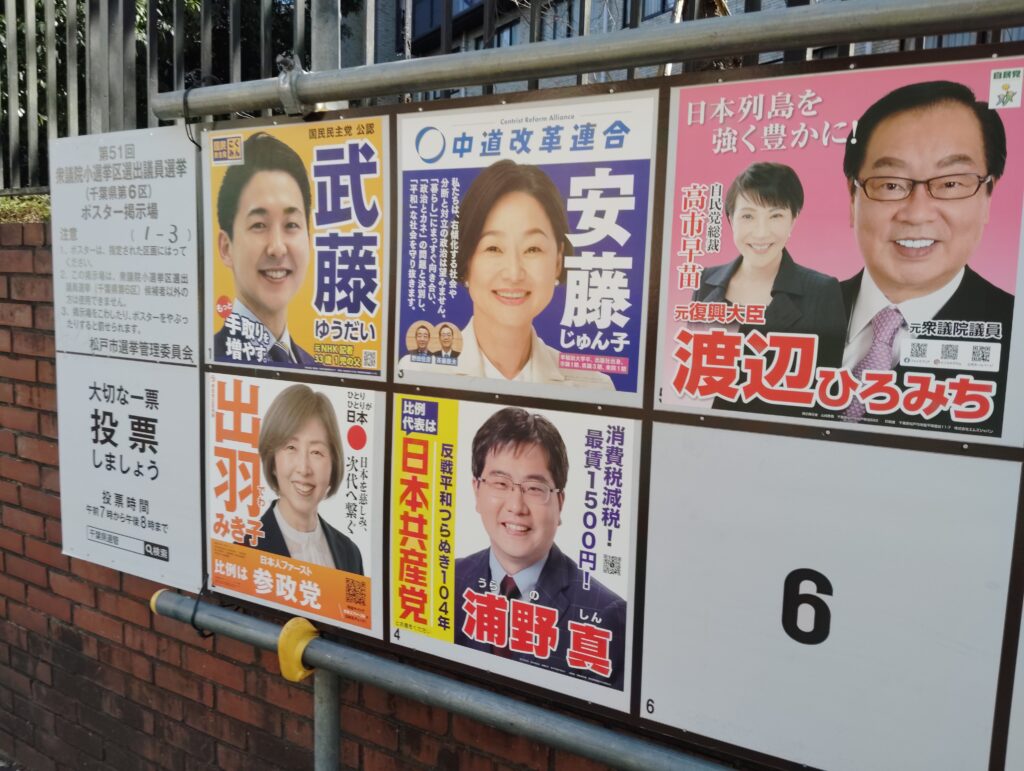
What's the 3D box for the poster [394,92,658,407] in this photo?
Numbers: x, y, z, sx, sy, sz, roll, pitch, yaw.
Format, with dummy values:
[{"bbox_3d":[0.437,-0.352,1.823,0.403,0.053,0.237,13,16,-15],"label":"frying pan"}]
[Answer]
[{"bbox_3d":[0.000,-0.202,1.237,0.434,0.421,0.010,5,7,30],"label":"poster"}]

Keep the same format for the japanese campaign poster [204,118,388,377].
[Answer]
[{"bbox_3d":[-0.391,-0.239,1.460,0.426,0.426,0.010,5,7,30],"label":"japanese campaign poster"}]

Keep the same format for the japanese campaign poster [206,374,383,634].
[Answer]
[{"bbox_3d":[-0.410,0.205,1.514,0.421,0.424,0.010,5,7,30],"label":"japanese campaign poster"}]

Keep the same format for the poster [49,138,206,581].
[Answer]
[{"bbox_3d":[-0.806,-0.054,1.718,0.462,0.912,0.012,5,7,30],"label":"poster"}]

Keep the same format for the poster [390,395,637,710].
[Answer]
[{"bbox_3d":[-0.014,0.238,1.289,0.432,0.419,0.012,5,8,30],"label":"poster"}]

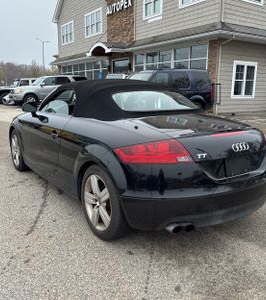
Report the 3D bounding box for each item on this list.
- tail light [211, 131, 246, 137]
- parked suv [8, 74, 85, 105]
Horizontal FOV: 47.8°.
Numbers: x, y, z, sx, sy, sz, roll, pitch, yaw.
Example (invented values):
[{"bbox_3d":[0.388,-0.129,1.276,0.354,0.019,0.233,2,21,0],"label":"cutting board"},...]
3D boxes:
[{"bbox_3d":[0.787,-0.131,2.413,0.460,0.035,0.050,-8,15,-35],"label":"tail light"},{"bbox_3d":[-4.953,-3.666,18.740,4.880,1.820,1.870,-7,14,-31],"label":"parked suv"}]

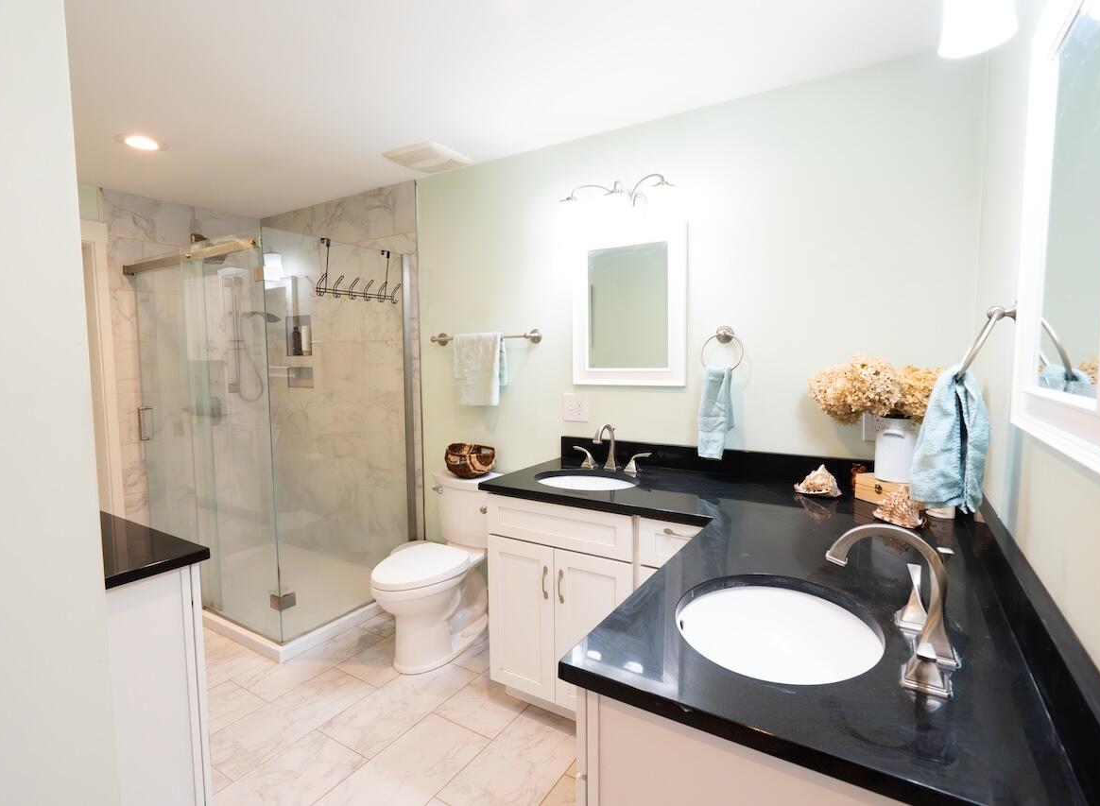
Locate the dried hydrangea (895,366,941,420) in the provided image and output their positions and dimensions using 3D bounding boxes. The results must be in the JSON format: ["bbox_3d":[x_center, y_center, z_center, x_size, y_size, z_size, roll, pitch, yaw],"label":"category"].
[{"bbox_3d":[1.176,-0.035,1.697,0.160,0.175,0.160,2,5,32],"label":"dried hydrangea"}]

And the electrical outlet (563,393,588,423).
[{"bbox_3d":[0.121,0.023,2.544,0.130,0.131,0.008,2,5,32],"label":"electrical outlet"}]

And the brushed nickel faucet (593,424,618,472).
[{"bbox_3d":[0.238,0.190,2.262,0.060,0.202,0.190,2,5,32],"label":"brushed nickel faucet"}]

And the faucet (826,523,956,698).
[{"bbox_3d":[0.568,0.303,0.895,0.188,0.206,0.360,2,5,32],"label":"faucet"}]

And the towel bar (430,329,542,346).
[{"bbox_3d":[-0.353,-0.339,2.798,0.698,0.069,0.089,2,5,32],"label":"towel bar"}]

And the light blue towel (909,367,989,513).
[{"bbox_3d":[0.832,0.077,1.118,0.125,0.295,0.130,2,5,32],"label":"light blue towel"}]

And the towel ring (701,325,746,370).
[{"bbox_3d":[0.698,-0.211,2.156,0.168,0.193,0.062,2,5,32],"label":"towel ring"}]

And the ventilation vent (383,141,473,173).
[{"bbox_3d":[-0.599,-1.195,2.653,0.295,0.032,0.295,2,5,32],"label":"ventilation vent"}]

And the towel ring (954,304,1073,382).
[{"bbox_3d":[0.881,-0.129,1.082,0.100,0.170,0.160,2,5,32],"label":"towel ring"}]

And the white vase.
[{"bbox_3d":[1.117,0.144,1.736,0.116,0.212,0.116,2,5,32],"label":"white vase"}]

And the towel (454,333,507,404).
[{"bbox_3d":[-0.374,-0.171,2.788,0.305,0.378,0.075,2,5,32],"label":"towel"}]

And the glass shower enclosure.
[{"bbox_3d":[-1.665,0.122,3.200,1.495,1.930,0.862,2,5,32],"label":"glass shower enclosure"}]

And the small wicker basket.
[{"bbox_3d":[-0.406,0.305,2.746,0.250,0.150,0.250,-1,5,0],"label":"small wicker basket"}]

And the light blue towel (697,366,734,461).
[{"bbox_3d":[0.657,0.042,2.132,0.135,0.360,0.085,2,5,32],"label":"light blue towel"}]

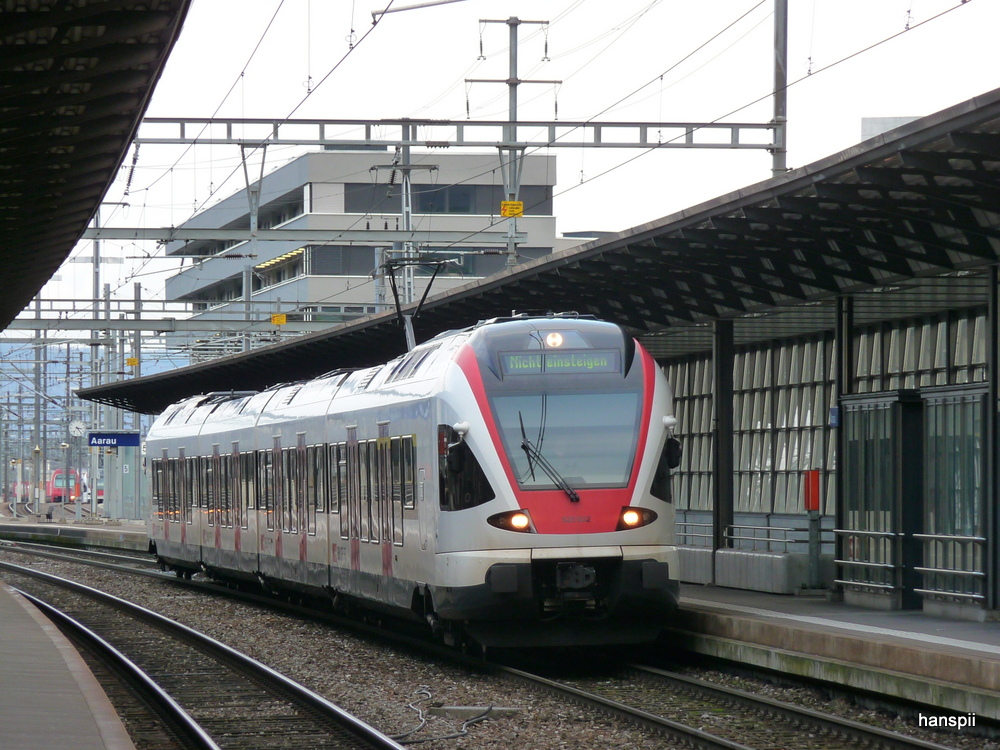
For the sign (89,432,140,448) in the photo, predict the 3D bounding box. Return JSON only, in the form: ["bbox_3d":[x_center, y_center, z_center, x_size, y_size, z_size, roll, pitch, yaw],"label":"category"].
[{"bbox_3d":[-15.548,2.634,247.000,2.050,0.510,0.130,0,-1,-9],"label":"sign"}]

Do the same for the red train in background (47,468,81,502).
[{"bbox_3d":[-51.711,13.364,724.805,2.900,4.100,40.000,0,-1,-5],"label":"red train in background"}]

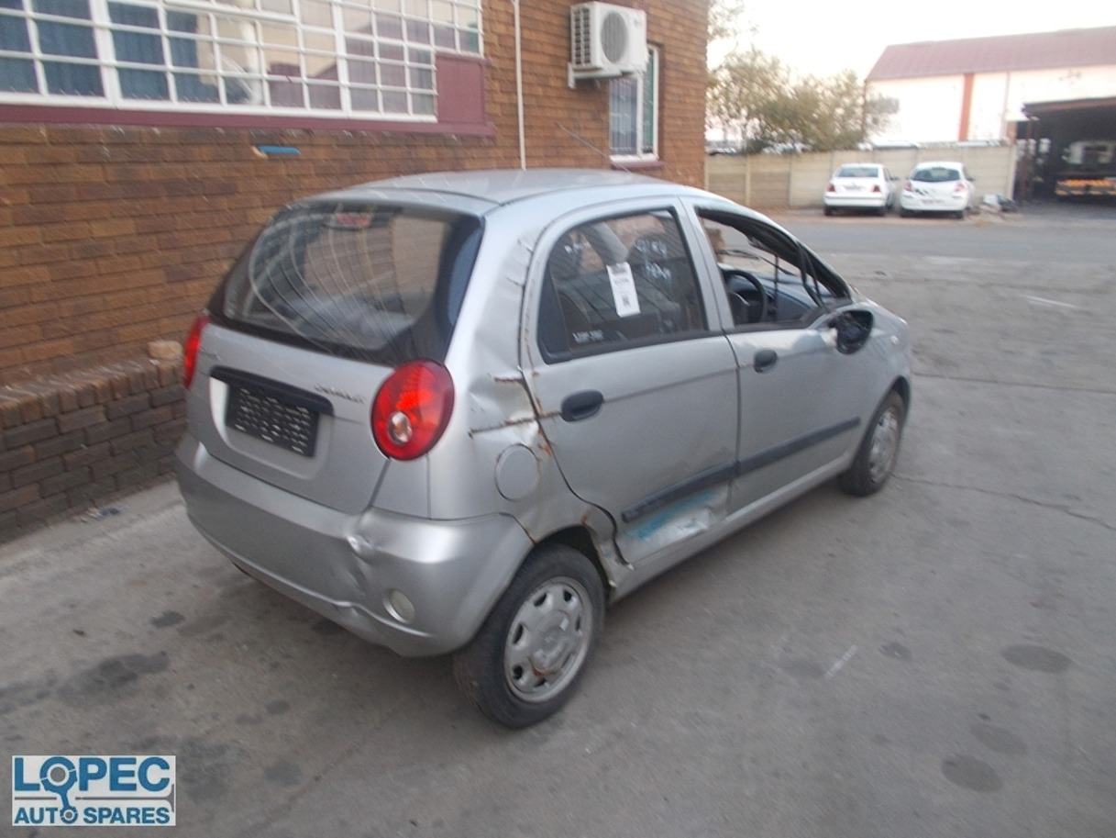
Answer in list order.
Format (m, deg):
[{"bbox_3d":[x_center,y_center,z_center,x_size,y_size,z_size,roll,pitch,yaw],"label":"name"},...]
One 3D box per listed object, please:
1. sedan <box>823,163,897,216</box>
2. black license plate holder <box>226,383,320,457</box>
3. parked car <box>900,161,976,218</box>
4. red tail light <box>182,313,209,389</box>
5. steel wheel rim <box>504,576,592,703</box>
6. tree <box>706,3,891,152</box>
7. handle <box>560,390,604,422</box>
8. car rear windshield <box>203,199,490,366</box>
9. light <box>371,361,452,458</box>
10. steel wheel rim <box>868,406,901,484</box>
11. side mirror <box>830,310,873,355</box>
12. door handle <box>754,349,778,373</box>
[{"bbox_3d":[9.091,-6.900,24.851,1.700,1.450,4.300,6,19,24],"label":"sedan"},{"bbox_3d":[-0.822,-0.010,2.362,0.485,0.145,0.020,13,11,41],"label":"black license plate holder"},{"bbox_3d":[10.447,-6.368,22.901,1.720,1.480,4.000,6,19,25],"label":"parked car"},{"bbox_3d":[-1.187,-0.216,2.761,0.125,0.240,0.210,-11,19,-32],"label":"red tail light"},{"bbox_3d":[-0.057,0.622,2.425,0.130,0.375,0.375,13,21,41],"label":"steel wheel rim"},{"bbox_3d":[10.738,-14.313,37.321,8.500,8.000,7.500,3,18,15],"label":"tree"},{"bbox_3d":[0.067,-0.042,2.281,0.045,0.080,0.170,13,21,41],"label":"handle"},{"bbox_3d":[-0.664,-0.414,2.434,1.220,0.480,0.120,13,-11,41],"label":"car rear windshield"},{"bbox_3d":[-0.353,-0.022,2.023,0.210,0.240,0.125,7,18,28],"label":"light"},{"bbox_3d":[1.538,0.120,4.069,0.130,0.375,0.375,13,21,41],"label":"steel wheel rim"},{"bbox_3d":[1.165,-0.333,3.303,0.180,0.155,0.110,13,21,41],"label":"side mirror"},{"bbox_3d":[0.748,-0.212,3.009,0.045,0.075,0.165,13,21,41],"label":"door handle"}]

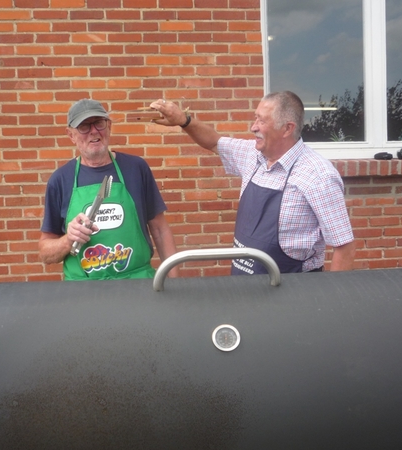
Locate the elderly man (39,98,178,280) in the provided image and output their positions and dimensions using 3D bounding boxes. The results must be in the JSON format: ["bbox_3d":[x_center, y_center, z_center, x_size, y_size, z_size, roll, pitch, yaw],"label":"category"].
[{"bbox_3d":[-0.387,0.327,2.253,0.580,1.745,0.420,-2,5,-10],"label":"elderly man"}]

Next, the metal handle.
[{"bbox_3d":[0.051,0.126,1.492,0.374,0.118,0.034,-1,22,-7],"label":"metal handle"}]

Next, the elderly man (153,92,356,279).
[{"bbox_3d":[0.218,0.318,2.152,0.700,1.750,0.540,-5,5,-32],"label":"elderly man"}]

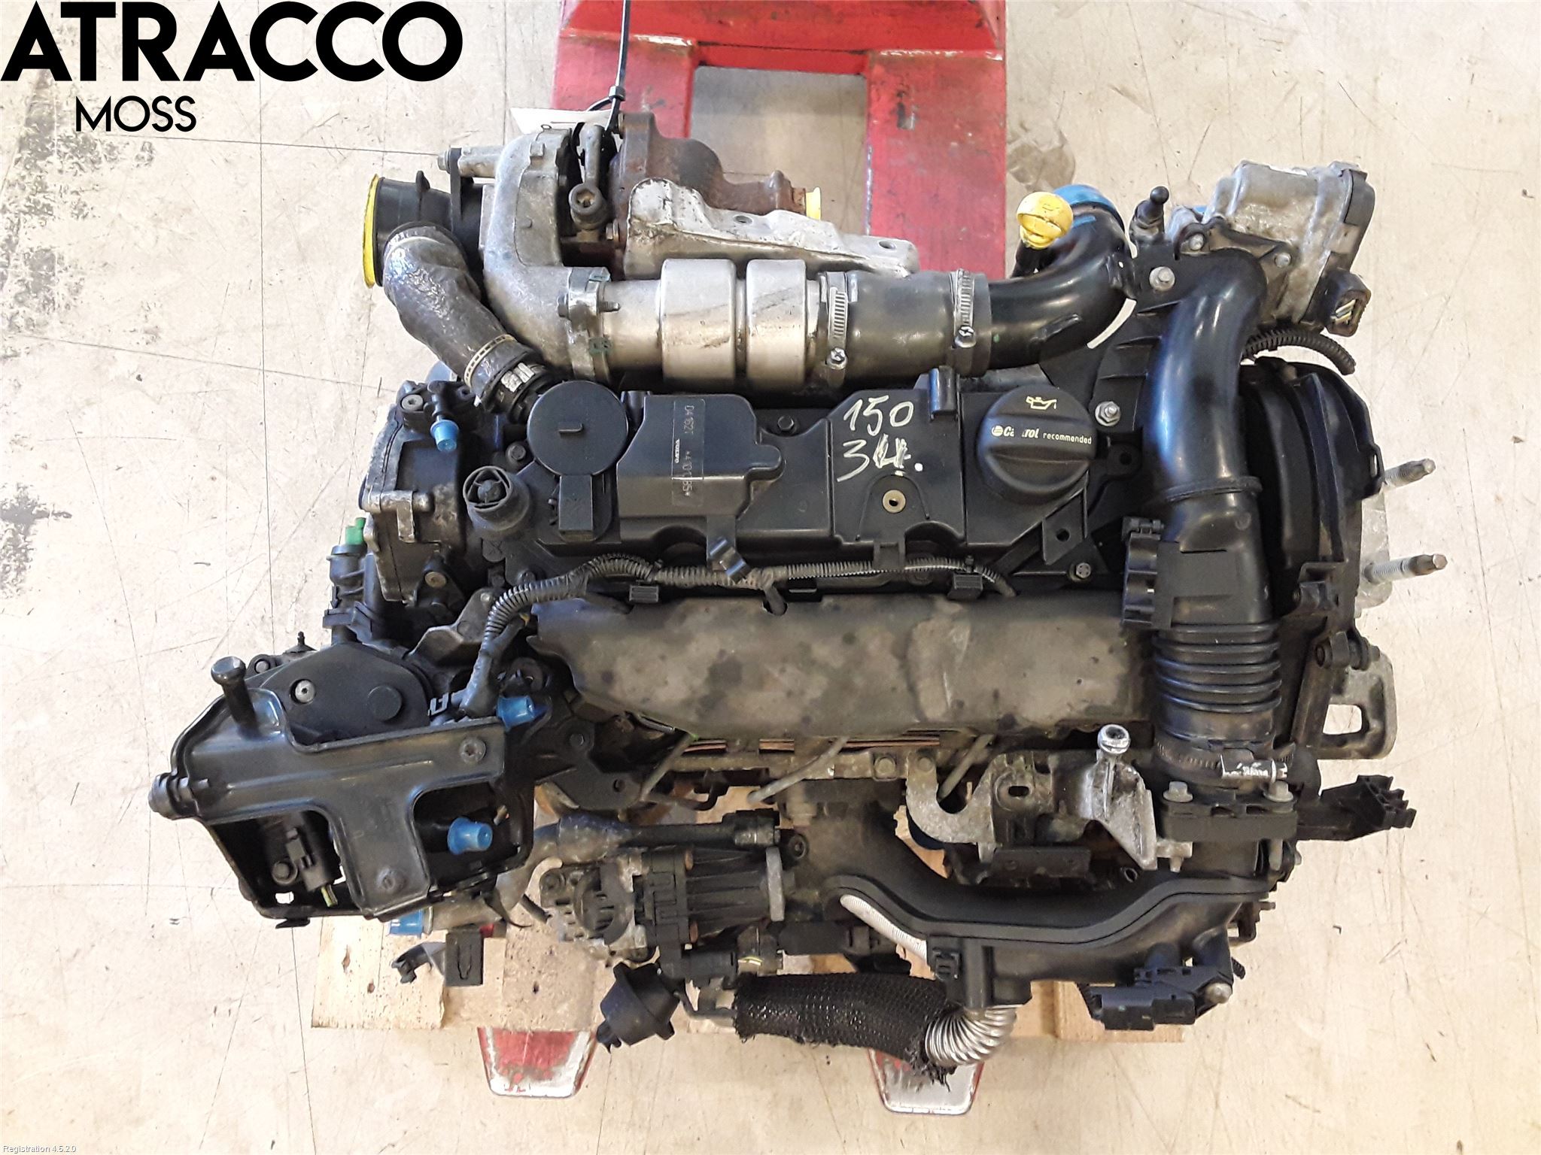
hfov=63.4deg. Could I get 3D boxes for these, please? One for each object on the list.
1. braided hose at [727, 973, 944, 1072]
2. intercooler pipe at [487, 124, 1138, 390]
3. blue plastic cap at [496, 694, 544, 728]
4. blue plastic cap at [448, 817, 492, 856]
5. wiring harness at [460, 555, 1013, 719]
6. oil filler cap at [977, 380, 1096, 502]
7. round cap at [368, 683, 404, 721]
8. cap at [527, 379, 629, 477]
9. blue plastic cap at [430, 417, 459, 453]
[{"bbox_3d":[0.047,0.298,0.840,0.142,0.050,0.054,4,75,1],"label":"braided hose"},{"bbox_3d":[0.021,-0.198,0.784,0.405,0.125,0.180,0,75,0],"label":"intercooler pipe"},{"bbox_3d":[-0.151,0.080,0.750,0.026,0.021,0.021,-12,74,16],"label":"blue plastic cap"},{"bbox_3d":[-0.169,0.147,0.705,0.018,0.021,0.021,-2,73,21],"label":"blue plastic cap"},{"bbox_3d":[-0.019,0.032,0.696,0.298,0.058,0.079,1,75,0],"label":"wiring harness"},{"bbox_3d":[0.146,-0.073,0.698,0.063,0.028,0.063,5,75,1],"label":"oil filler cap"},{"bbox_3d":[-0.224,0.074,0.725,0.020,0.006,0.020,0,74,-1],"label":"round cap"},{"bbox_3d":[-0.107,-0.082,0.704,0.056,0.016,0.056,0,75,-1],"label":"cap"},{"bbox_3d":[-0.193,-0.084,0.740,0.017,0.017,0.017,-15,53,-4],"label":"blue plastic cap"}]

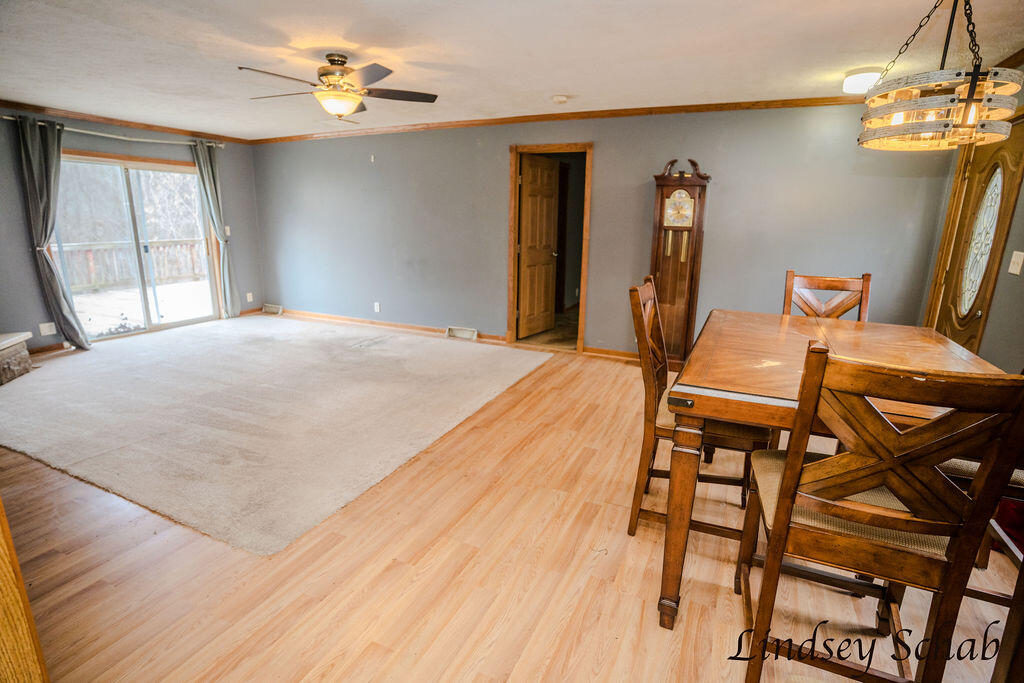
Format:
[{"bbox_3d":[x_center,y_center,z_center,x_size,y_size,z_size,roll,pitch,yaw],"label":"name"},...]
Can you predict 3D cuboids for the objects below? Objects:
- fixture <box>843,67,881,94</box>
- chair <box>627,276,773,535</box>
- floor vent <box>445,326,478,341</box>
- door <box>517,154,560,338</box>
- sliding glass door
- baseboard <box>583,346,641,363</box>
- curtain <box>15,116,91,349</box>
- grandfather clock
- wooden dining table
[{"bbox_3d":[2.380,-1.768,3.290,0.280,0.115,0.280,7,16,24],"label":"fixture"},{"bbox_3d":[0.822,0.327,2.197,0.600,1.130,0.490,7,16,24],"label":"chair"},{"bbox_3d":[-0.619,-0.103,5.807,0.430,0.135,0.070,7,16,24],"label":"floor vent"},{"bbox_3d":[0.341,-1.043,5.666,0.045,2.040,0.770,12,18,37],"label":"door"},{"bbox_3d":[-4.328,-1.099,5.715,0.110,1.990,1.740,7,16,24],"label":"sliding glass door"},{"bbox_3d":[1.080,0.133,5.086,0.660,0.090,0.020,7,16,24],"label":"baseboard"},{"bbox_3d":[-4.548,-1.020,4.864,0.160,2.240,0.430,7,16,24],"label":"curtain"},{"bbox_3d":[1.526,-0.673,4.529,0.460,1.940,0.260,7,16,24],"label":"grandfather clock"},{"bbox_3d":[1.283,0.490,2.030,1.030,0.910,1.550,8,16,25],"label":"wooden dining table"}]

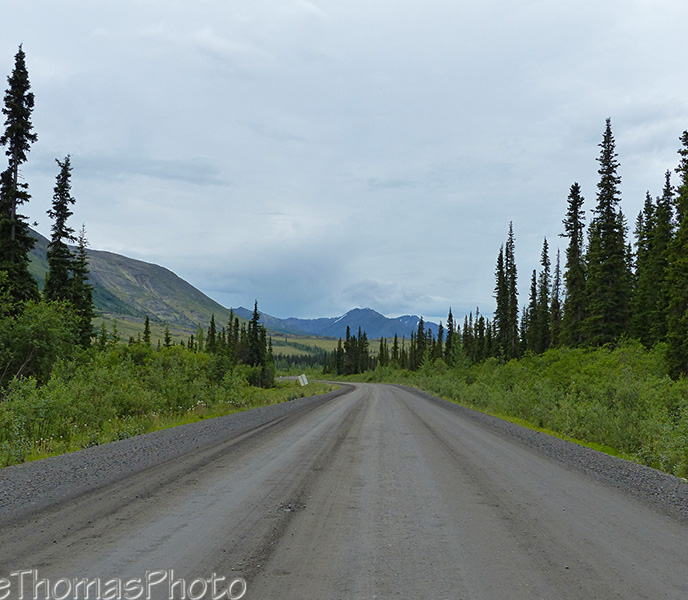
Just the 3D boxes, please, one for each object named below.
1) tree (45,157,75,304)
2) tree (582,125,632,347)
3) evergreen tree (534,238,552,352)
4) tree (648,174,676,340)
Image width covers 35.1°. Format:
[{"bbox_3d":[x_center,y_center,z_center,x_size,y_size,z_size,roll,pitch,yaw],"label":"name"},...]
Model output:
[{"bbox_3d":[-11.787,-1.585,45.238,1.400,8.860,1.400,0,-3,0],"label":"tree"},{"bbox_3d":[13.533,-3.074,56.345,2.600,12.820,2.600,0,-3,0],"label":"tree"},{"bbox_3d":[15.061,-0.127,82.245,1.450,9.100,1.450,0,-3,0],"label":"evergreen tree"},{"bbox_3d":[16.954,-1.688,58.279,1.750,10.390,1.750,0,-3,0],"label":"tree"}]

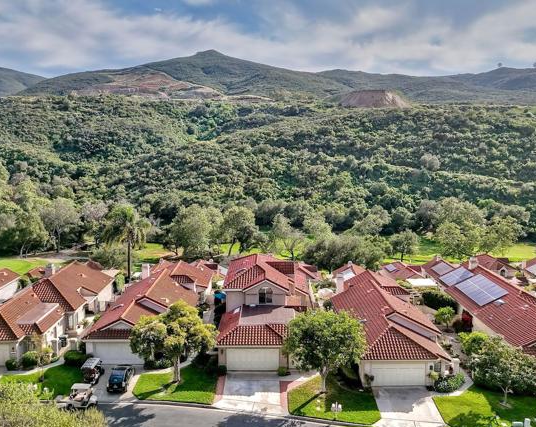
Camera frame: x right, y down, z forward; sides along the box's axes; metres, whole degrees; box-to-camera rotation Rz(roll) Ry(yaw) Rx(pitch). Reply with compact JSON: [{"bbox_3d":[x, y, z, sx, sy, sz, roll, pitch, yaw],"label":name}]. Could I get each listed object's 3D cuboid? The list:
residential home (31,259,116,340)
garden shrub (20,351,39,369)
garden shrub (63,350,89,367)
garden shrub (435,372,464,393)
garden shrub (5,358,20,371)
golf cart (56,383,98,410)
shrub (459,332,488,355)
[{"bbox_3d":[-25.550,9.997,56.622,8.900,5.900,13.500,0,9,0],"label":"residential home"},{"bbox_3d":[-22.650,13.883,44.238,1.500,1.450,1.400,0,9,0],"label":"garden shrub"},{"bbox_3d":[-19.050,14.166,45.906,2.600,1.350,1.800,0,9,0],"label":"garden shrub"},{"bbox_3d":[16.607,15.167,42.174,2.600,1.400,1.900,0,10,0],"label":"garden shrub"},{"bbox_3d":[-24.100,14.046,43.555,1.300,1.050,1.200,0,9,0],"label":"garden shrub"},{"bbox_3d":[-15.658,14.968,38.133,3.100,1.850,1.300,0,10,0],"label":"golf cart"},{"bbox_3d":[21.604,13.516,48.401,2.900,2.200,2.500,0,10,0],"label":"shrub"}]

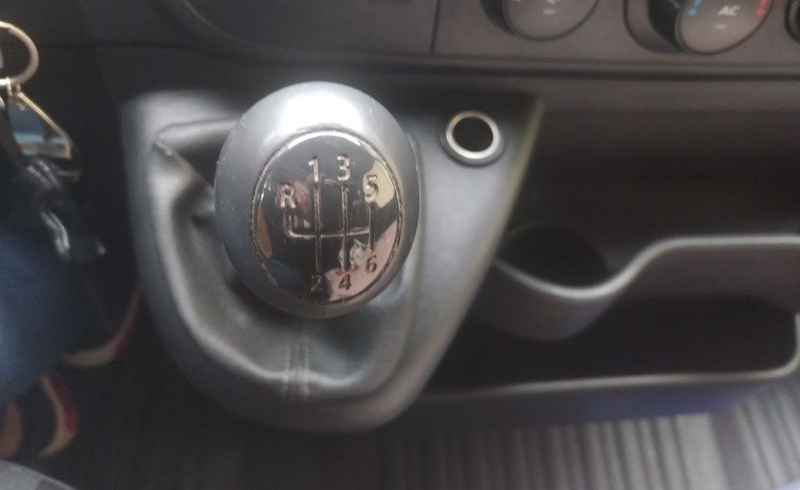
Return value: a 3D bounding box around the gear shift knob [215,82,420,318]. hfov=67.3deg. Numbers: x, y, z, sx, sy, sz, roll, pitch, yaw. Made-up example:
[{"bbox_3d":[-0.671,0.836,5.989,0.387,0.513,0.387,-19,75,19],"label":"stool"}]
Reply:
[{"bbox_3d":[-0.024,-0.012,0.171,0.055,0.067,0.061,-2,85,-12],"label":"gear shift knob"}]

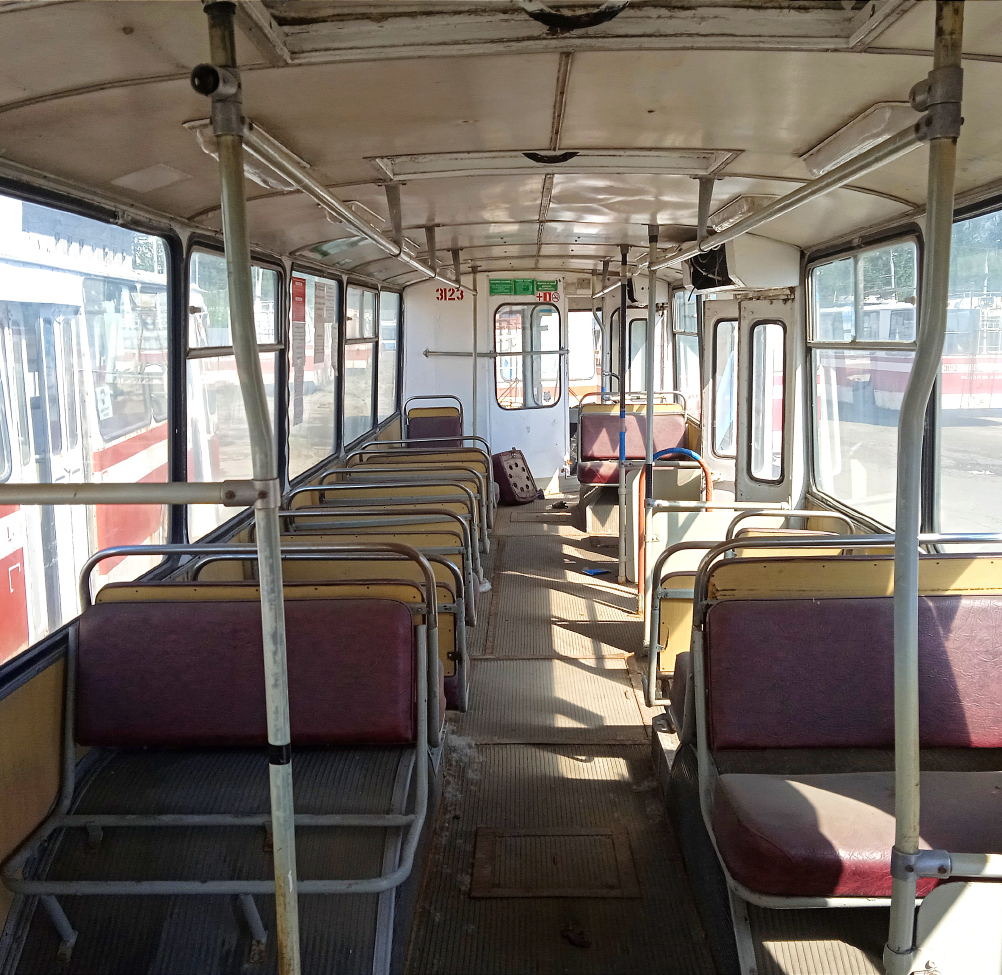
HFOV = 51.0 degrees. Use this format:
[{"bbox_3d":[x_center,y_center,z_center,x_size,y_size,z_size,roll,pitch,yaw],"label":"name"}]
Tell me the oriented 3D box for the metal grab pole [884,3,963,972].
[{"bbox_3d":[0.570,0.251,1.471,0.070,1.830,0.050,0,9,1],"label":"metal grab pole"}]

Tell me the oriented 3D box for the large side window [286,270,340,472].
[{"bbox_3d":[-0.975,-0.631,5.625,0.040,1.040,1.370,2,9,1],"label":"large side window"}]

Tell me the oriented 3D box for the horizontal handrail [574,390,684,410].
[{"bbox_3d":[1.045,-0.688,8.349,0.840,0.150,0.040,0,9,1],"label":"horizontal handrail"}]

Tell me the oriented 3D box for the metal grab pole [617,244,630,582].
[{"bbox_3d":[0.698,-0.402,5.992,0.045,1.920,0.045,0,9,1],"label":"metal grab pole"}]

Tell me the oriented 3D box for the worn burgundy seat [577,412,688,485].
[{"bbox_3d":[1.028,-0.297,8.176,0.860,0.510,0.520,0,9,1],"label":"worn burgundy seat"}]

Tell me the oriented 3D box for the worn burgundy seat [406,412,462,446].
[{"bbox_3d":[-0.532,-0.301,8.386,0.460,0.510,0.520,0,9,1],"label":"worn burgundy seat"}]

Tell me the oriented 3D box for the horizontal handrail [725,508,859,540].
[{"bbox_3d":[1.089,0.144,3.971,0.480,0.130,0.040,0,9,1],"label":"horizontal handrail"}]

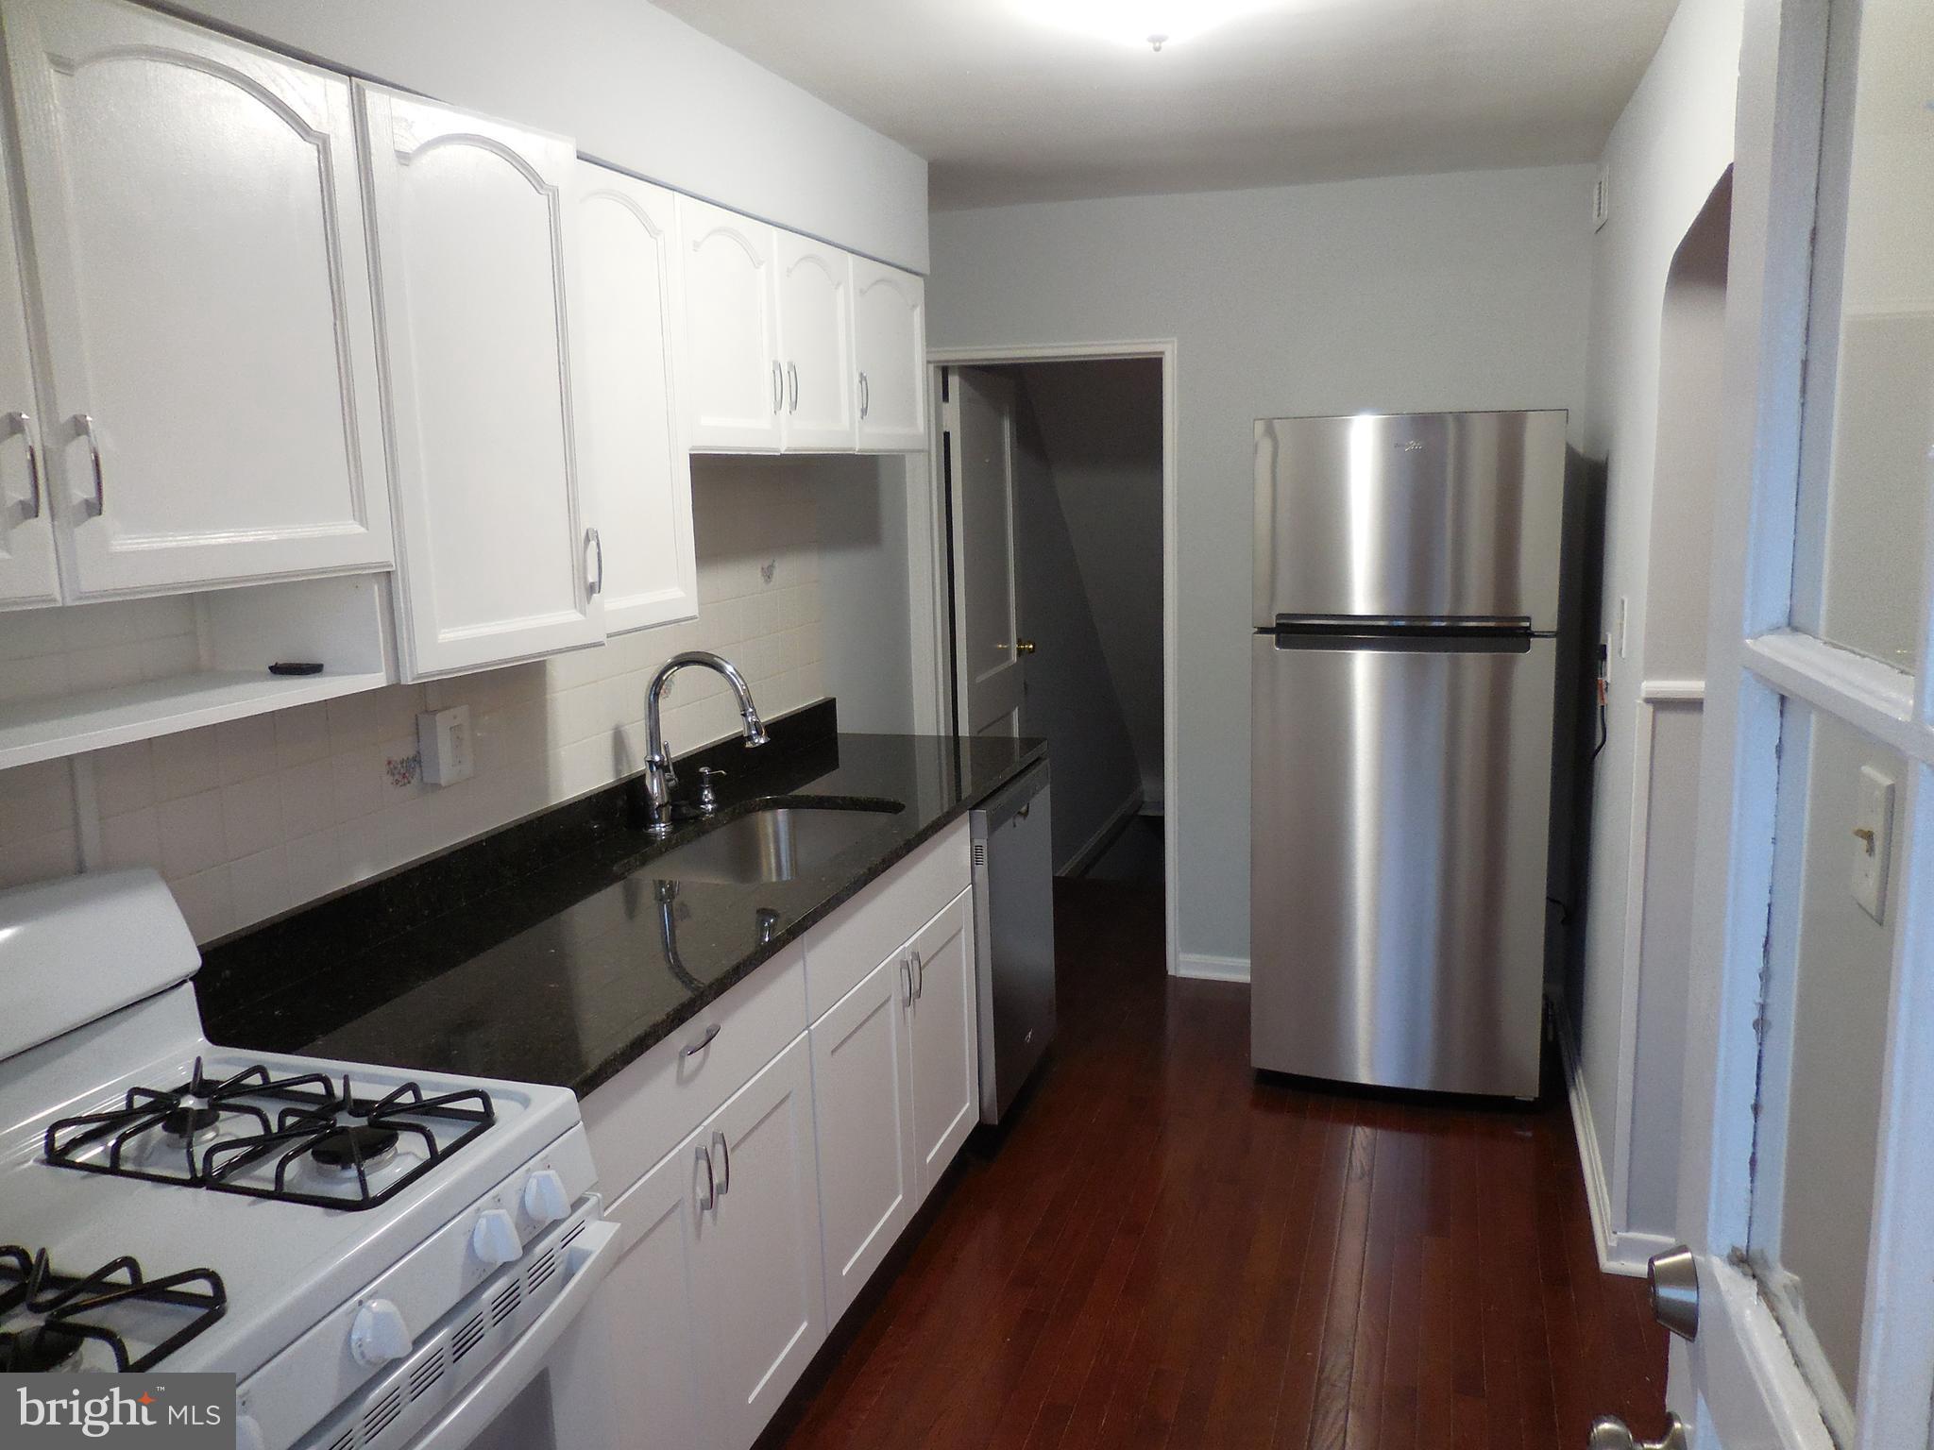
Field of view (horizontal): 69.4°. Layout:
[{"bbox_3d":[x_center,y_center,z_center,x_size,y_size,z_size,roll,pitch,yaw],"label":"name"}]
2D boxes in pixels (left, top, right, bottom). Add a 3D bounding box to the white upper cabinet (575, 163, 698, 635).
[{"bbox_3d":[-0.714,-0.532,2.369,0.328,0.739,0.373,2,11,19],"label":"white upper cabinet"}]

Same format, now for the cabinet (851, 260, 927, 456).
[{"bbox_3d":[-0.337,-0.894,3.451,0.328,0.445,0.468,2,11,19],"label":"cabinet"}]

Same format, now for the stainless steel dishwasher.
[{"bbox_3d":[-0.137,0.545,3.611,0.612,0.856,0.582,2,11,19],"label":"stainless steel dishwasher"}]

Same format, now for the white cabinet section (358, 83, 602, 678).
[{"bbox_3d":[-0.825,-0.465,2.006,0.353,0.747,0.408,2,11,19],"label":"white cabinet section"}]

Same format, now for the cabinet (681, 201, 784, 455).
[{"bbox_3d":[-0.594,-0.747,2.701,0.328,0.442,0.377,2,11,19],"label":"cabinet"}]

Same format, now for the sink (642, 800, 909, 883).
[{"bbox_3d":[-0.389,0.333,2.839,0.393,0.209,0.612,2,11,19],"label":"sink"}]

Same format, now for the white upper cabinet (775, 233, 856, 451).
[{"bbox_3d":[-0.473,-0.816,3.055,0.328,0.444,0.383,2,11,19],"label":"white upper cabinet"}]

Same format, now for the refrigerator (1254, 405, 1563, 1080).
[{"bbox_3d":[1.182,0.058,3.782,0.711,1.726,0.741,2,11,19],"label":"refrigerator"}]

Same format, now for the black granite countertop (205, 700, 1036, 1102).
[{"bbox_3d":[-0.434,0.195,2.789,0.639,0.132,2.239,2,11,19],"label":"black granite countertop"}]

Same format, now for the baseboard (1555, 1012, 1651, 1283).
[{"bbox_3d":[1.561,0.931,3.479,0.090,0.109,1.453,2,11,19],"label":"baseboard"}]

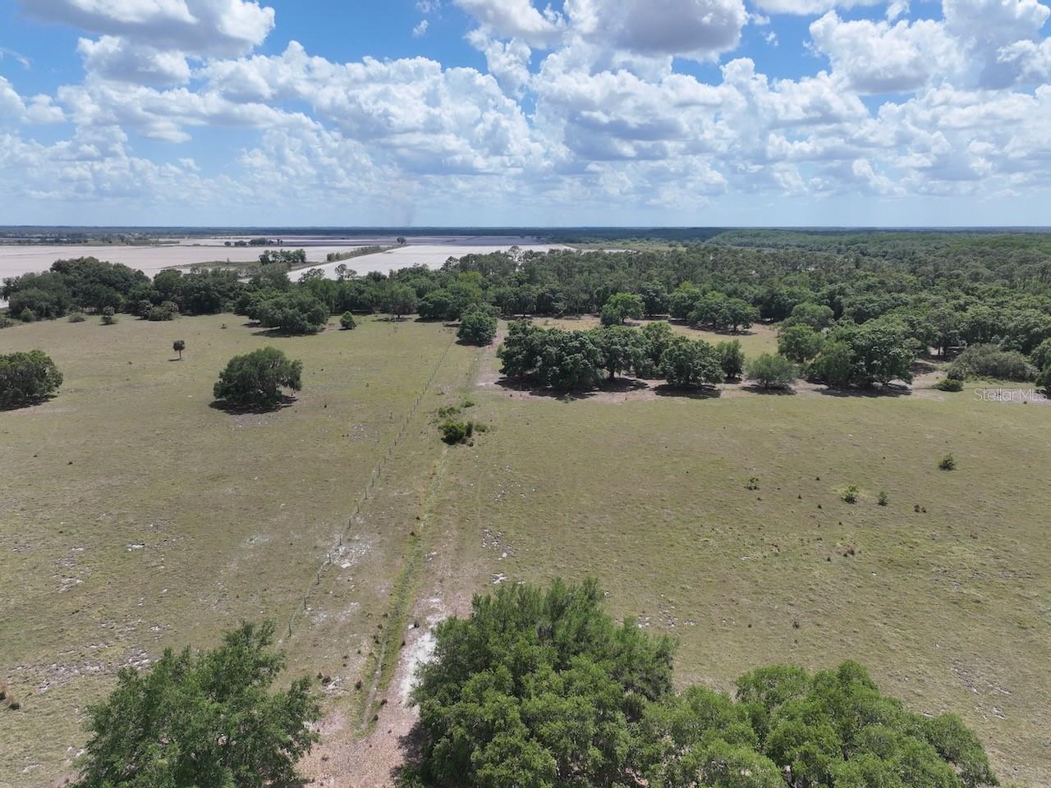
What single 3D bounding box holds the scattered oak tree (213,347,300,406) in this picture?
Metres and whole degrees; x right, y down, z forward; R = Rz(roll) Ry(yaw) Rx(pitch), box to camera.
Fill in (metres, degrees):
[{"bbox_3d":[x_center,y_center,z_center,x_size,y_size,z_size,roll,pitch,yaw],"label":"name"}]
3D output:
[{"bbox_3d":[-56.954,-3.944,155.399,18.000,11.900,17.000,-5,14,-20],"label":"scattered oak tree"}]

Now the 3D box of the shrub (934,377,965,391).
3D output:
[{"bbox_3d":[95.200,-2.385,163.681,6.100,2.800,5.600,0,13,0],"label":"shrub"}]

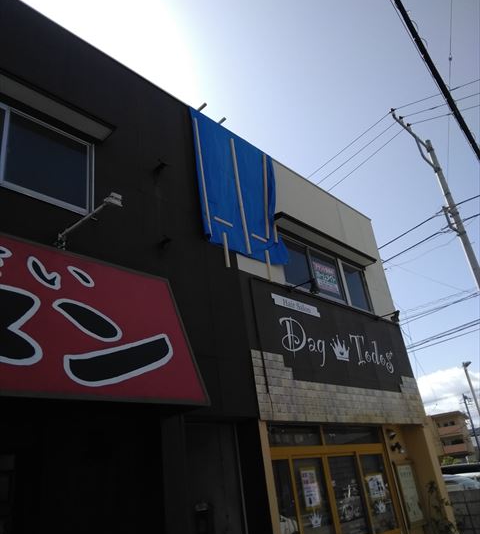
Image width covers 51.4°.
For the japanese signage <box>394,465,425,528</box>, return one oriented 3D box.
[{"bbox_3d":[2.830,3.725,8.240,0.040,0.898,0.563,-27,-31,35],"label":"japanese signage"}]

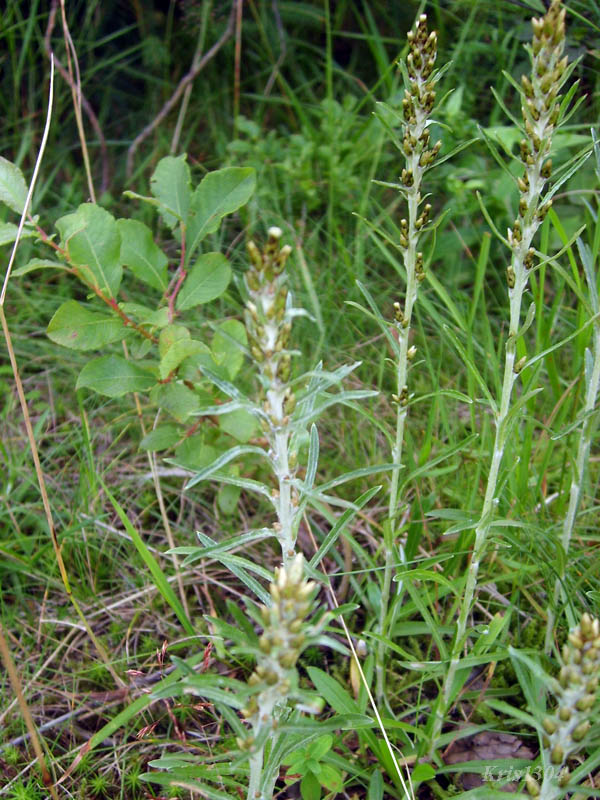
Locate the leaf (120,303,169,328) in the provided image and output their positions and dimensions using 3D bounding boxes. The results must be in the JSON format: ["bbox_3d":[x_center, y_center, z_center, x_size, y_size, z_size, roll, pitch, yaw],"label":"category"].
[{"bbox_3d":[-0.091,-0.050,0.480,0.031,0.006,0.016,17,62,-19],"label":"leaf"}]

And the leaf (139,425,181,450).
[{"bbox_3d":[-0.084,0.023,0.487,0.029,0.005,0.017,-16,64,-31],"label":"leaf"}]

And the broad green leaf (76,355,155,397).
[{"bbox_3d":[-0.107,-0.014,0.471,0.045,0.008,0.026,-5,72,-23],"label":"broad green leaf"}]

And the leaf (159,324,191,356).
[{"bbox_3d":[-0.075,-0.034,0.479,0.020,0.023,0.005,4,-5,-6],"label":"leaf"}]

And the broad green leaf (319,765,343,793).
[{"bbox_3d":[0.015,0.198,0.422,0.011,0.003,0.020,-29,35,-26],"label":"broad green leaf"}]

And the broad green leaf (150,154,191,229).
[{"bbox_3d":[-0.076,-0.124,0.480,0.022,0.042,0.007,-3,0,-8],"label":"broad green leaf"}]

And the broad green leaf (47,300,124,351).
[{"bbox_3d":[-0.122,-0.043,0.463,0.044,0.026,0.009,-7,-14,-20],"label":"broad green leaf"}]

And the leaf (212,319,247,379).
[{"bbox_3d":[-0.041,-0.031,0.496,0.020,0.038,0.006,2,-12,-4],"label":"leaf"}]

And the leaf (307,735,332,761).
[{"bbox_3d":[0.011,0.185,0.430,0.010,0.003,0.018,32,50,29],"label":"leaf"}]

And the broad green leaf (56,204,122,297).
[{"bbox_3d":[-0.119,-0.085,0.461,0.030,0.051,0.010,-19,2,-13],"label":"broad green leaf"}]

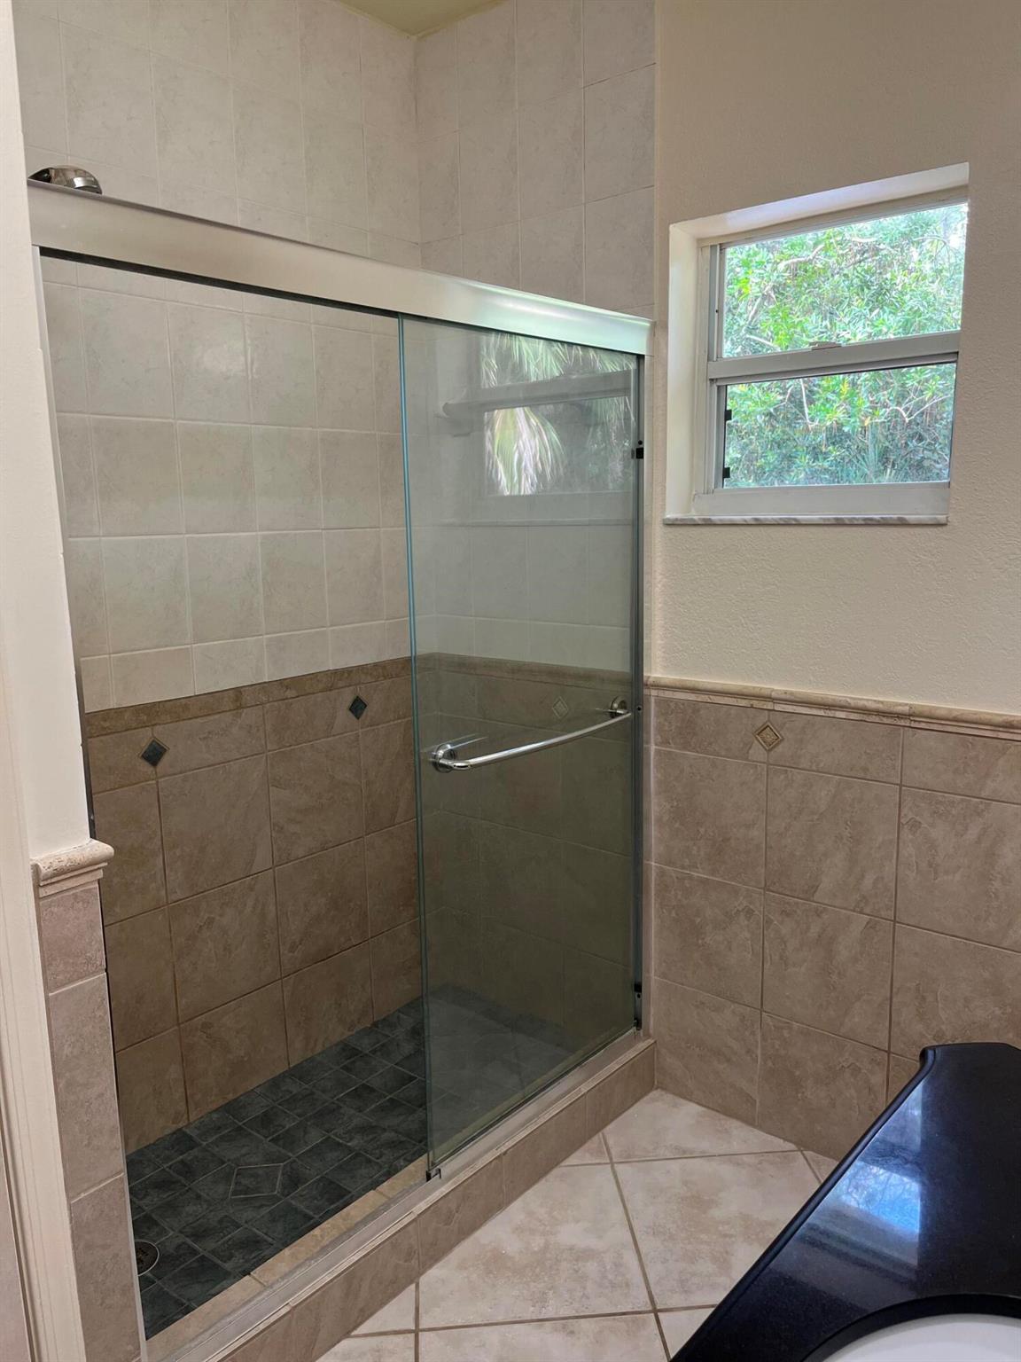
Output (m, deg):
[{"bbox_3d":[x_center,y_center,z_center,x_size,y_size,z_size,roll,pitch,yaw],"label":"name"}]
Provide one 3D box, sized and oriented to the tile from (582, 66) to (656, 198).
[{"bbox_3d":[0.256,-1.282,2.407,0.198,0.256,0.010,7,12,40],"label":"tile"}]

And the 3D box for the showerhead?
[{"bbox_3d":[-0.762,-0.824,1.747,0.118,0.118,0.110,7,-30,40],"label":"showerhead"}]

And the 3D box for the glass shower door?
[{"bbox_3d":[0.090,0.114,2.257,0.060,1.707,0.786,7,12,40],"label":"glass shower door"}]

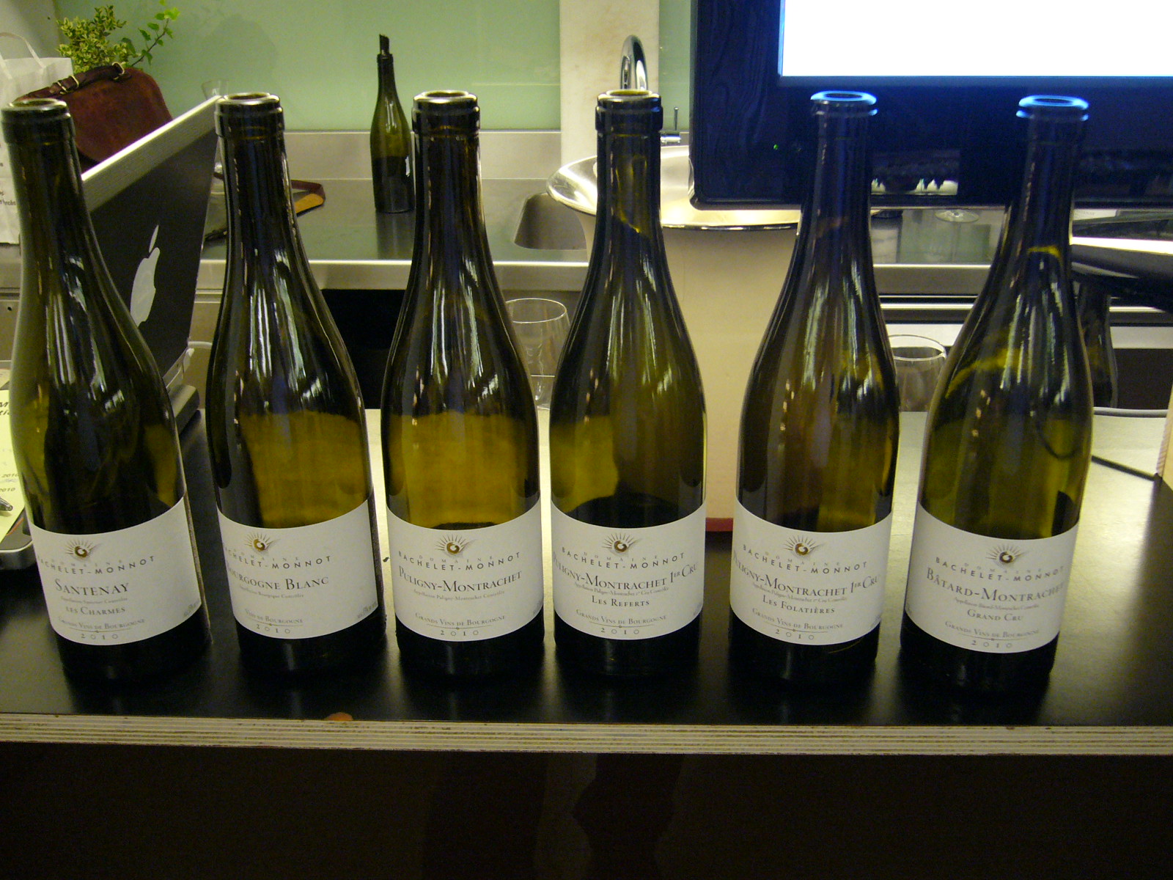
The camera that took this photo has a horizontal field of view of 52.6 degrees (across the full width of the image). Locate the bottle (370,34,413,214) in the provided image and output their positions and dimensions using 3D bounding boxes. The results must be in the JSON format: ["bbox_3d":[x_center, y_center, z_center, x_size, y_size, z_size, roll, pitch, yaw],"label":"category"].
[{"bbox_3d":[-0.386,-0.619,2.324,0.082,0.335,0.082,-4,23,-8],"label":"bottle"}]

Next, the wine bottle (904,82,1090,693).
[{"bbox_3d":[0.213,-0.019,0.594,0.082,0.297,0.082,4,23,10],"label":"wine bottle"}]

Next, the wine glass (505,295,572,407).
[{"bbox_3d":[-0.049,-0.017,1.060,0.078,0.205,0.078,-2,23,-3],"label":"wine glass"}]

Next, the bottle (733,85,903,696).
[{"bbox_3d":[0.119,-0.022,0.602,0.082,0.297,0.082,7,24,17],"label":"bottle"}]

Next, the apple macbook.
[{"bbox_3d":[-0.411,-0.090,0.826,0.281,0.255,0.325,-2,23,-4],"label":"apple macbook"}]

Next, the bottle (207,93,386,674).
[{"bbox_3d":[-0.157,-0.024,0.612,0.082,0.297,0.082,5,24,14],"label":"bottle"}]

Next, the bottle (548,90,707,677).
[{"bbox_3d":[0.021,-0.024,0.609,0.082,0.297,0.082,3,23,8],"label":"bottle"}]

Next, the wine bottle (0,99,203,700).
[{"bbox_3d":[-0.254,-0.021,0.608,0.082,0.297,0.082,-1,23,0],"label":"wine bottle"}]

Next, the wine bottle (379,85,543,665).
[{"bbox_3d":[-0.065,-0.023,0.609,0.082,0.297,0.082,0,23,2],"label":"wine bottle"}]

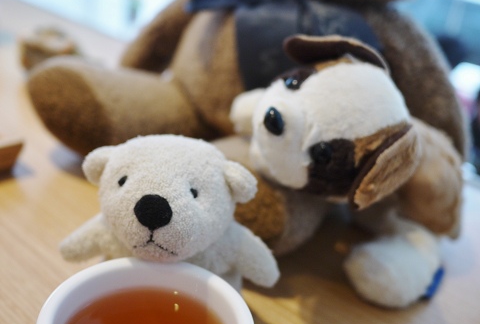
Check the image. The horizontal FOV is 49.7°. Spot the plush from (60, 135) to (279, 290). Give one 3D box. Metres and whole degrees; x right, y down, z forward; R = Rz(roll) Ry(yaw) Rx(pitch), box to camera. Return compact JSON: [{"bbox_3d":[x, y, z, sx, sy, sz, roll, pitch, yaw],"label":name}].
[{"bbox_3d":[-0.037,0.038,0.294,0.128,0.102,0.090,8,24,0],"label":"plush"}]

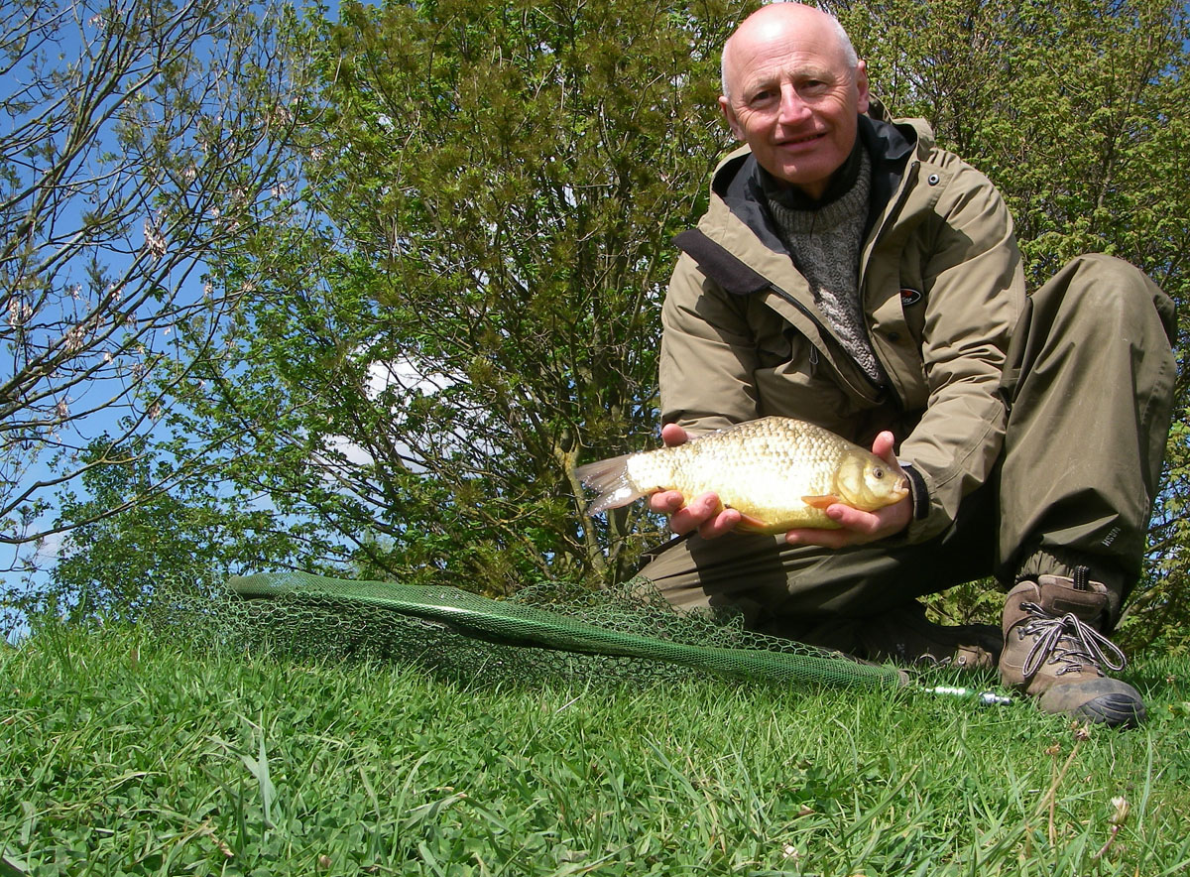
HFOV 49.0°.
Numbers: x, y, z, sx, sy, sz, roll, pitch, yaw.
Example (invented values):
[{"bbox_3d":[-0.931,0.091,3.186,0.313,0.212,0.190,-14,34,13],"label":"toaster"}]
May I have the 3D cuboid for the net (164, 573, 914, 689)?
[{"bbox_3d":[-0.015,0.255,1.840,0.920,0.140,0.570,-1,-4,24],"label":"net"}]

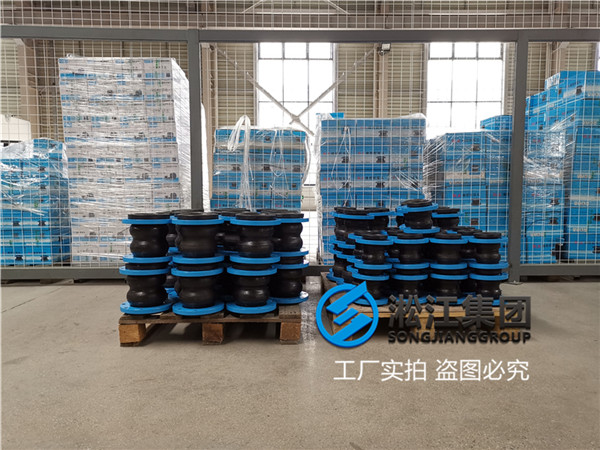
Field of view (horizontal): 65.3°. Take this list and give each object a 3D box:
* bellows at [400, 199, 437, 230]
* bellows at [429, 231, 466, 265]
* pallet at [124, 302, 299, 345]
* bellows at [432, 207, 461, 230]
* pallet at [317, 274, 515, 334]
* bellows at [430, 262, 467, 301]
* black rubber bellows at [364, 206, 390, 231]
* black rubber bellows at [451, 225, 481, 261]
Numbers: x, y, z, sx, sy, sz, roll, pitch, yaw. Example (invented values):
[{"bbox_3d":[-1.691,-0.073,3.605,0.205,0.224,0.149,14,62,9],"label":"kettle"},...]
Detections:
[{"bbox_3d":[0.702,-0.044,2.726,0.206,0.191,0.206,-5,7,0],"label":"bellows"},{"bbox_3d":[0.819,0.152,2.565,0.206,0.191,0.206,0,5,0],"label":"bellows"},{"bbox_3d":[-0.464,0.499,2.885,0.910,0.150,1.016,0,5,-1],"label":"pallet"},{"bbox_3d":[1.009,0.013,3.212,0.240,0.248,0.240,0,5,0],"label":"bellows"},{"bbox_3d":[0.586,0.441,2.755,0.880,0.134,1.090,0,4,-1],"label":"pallet"},{"bbox_3d":[0.755,0.312,2.392,0.192,0.176,0.192,0,4,-1],"label":"bellows"},{"bbox_3d":[0.561,0.002,3.387,0.240,0.248,0.240,0,5,0],"label":"black rubber bellows"},{"bbox_3d":[0.936,0.121,2.581,0.192,0.176,0.192,0,4,-1],"label":"black rubber bellows"}]

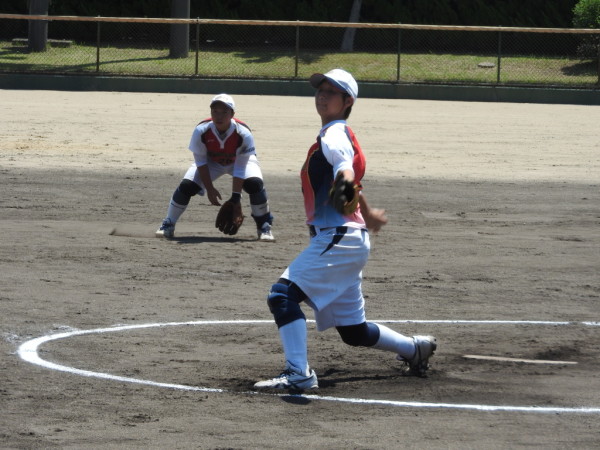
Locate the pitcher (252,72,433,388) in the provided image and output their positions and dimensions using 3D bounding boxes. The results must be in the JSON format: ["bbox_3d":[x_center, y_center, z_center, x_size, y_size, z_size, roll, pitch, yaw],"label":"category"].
[{"bbox_3d":[0.210,0.015,17.350,0.900,1.430,1.150,1,3,-10],"label":"pitcher"}]

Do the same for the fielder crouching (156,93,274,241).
[{"bbox_3d":[-0.630,-0.437,28.500,0.890,1.100,0.780,2,3,12],"label":"fielder crouching"}]

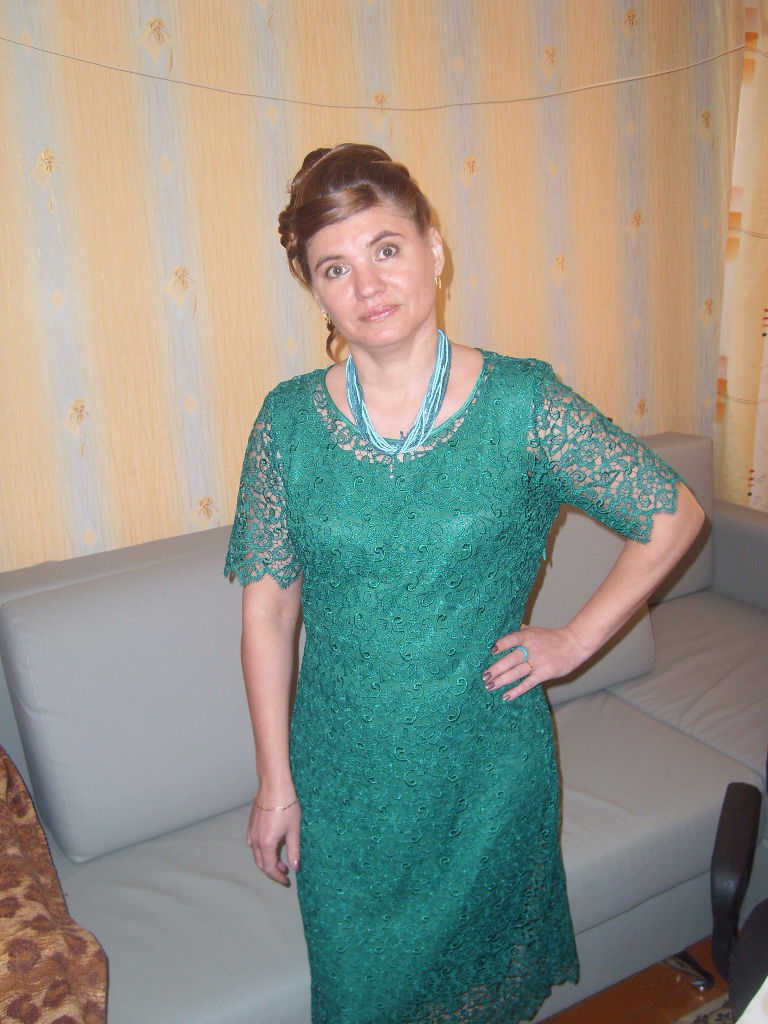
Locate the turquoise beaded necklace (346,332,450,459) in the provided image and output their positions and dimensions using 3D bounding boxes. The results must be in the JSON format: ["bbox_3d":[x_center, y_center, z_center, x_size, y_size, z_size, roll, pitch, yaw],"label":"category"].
[{"bbox_3d":[0.018,-0.155,1.310,0.137,0.152,0.135,-3,9,8],"label":"turquoise beaded necklace"}]

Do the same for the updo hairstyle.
[{"bbox_3d":[-0.028,-0.341,1.315,0.190,0.250,0.225,-19,8,8],"label":"updo hairstyle"}]

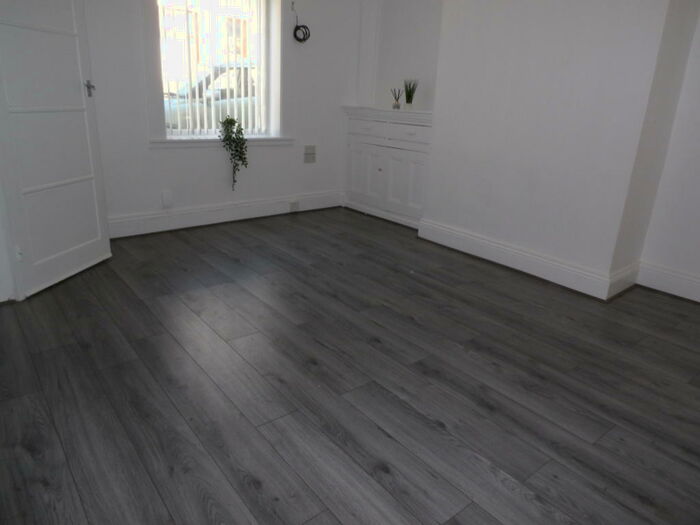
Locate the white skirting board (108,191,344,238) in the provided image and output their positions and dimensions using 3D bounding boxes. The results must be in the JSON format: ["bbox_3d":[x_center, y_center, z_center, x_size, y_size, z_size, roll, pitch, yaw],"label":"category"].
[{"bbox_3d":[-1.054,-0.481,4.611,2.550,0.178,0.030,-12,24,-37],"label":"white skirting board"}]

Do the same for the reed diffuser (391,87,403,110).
[{"bbox_3d":[0.469,-1.604,4.743,0.095,0.208,0.095,-12,24,-37],"label":"reed diffuser"}]

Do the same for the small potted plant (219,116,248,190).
[{"bbox_3d":[-1.042,-0.970,4.355,0.235,0.640,0.180,-12,24,-37],"label":"small potted plant"}]

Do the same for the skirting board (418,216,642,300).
[{"bbox_3d":[1.323,-0.107,3.843,0.500,0.178,1.666,-12,24,-37],"label":"skirting board"}]

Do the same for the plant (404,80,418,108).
[{"bbox_3d":[0.582,-1.603,4.645,0.115,0.268,0.115,2,19,-1],"label":"plant"}]

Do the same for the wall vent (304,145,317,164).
[{"bbox_3d":[-0.412,-1.109,4.980,0.147,0.182,0.015,-14,25,-40],"label":"wall vent"}]

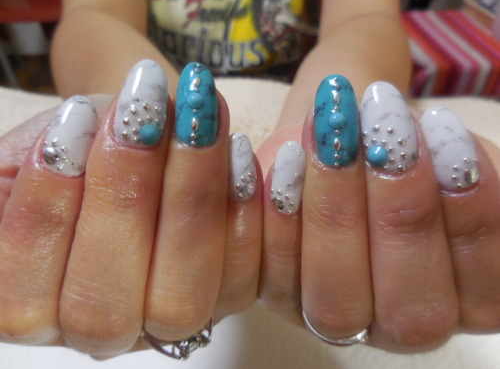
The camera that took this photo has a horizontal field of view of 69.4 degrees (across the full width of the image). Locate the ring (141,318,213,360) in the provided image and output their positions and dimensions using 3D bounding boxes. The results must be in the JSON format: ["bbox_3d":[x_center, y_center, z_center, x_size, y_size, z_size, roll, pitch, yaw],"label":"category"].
[{"bbox_3d":[-0.019,0.036,0.100,0.020,0.023,0.004,-23,-12,-14],"label":"ring"}]

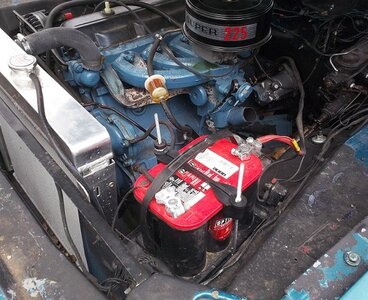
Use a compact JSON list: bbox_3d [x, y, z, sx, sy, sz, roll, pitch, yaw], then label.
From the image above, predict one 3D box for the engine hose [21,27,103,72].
[{"bbox_3d":[-0.324,-0.259,1.155,0.175,0.110,0.120,-26,47,-25],"label":"engine hose"}]

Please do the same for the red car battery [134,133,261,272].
[{"bbox_3d":[0.036,0.114,0.969,0.175,0.188,0.254,32,52,33],"label":"red car battery"}]

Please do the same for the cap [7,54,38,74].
[{"bbox_3d":[-0.361,-0.192,0.985,0.061,0.022,0.061,-1,41,1],"label":"cap"}]

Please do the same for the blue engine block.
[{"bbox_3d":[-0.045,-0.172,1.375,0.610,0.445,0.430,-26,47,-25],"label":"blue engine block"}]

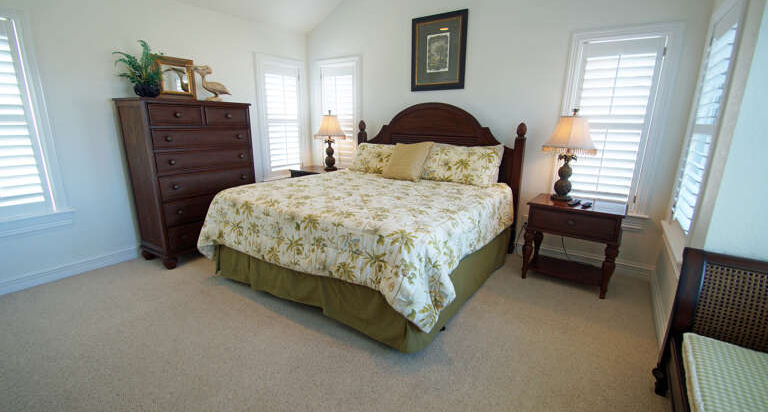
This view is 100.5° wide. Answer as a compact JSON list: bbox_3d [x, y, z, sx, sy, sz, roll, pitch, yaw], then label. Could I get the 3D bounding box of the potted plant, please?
[{"bbox_3d":[-2.087,-1.151,2.727,0.330,0.480,0.360,9,16,31],"label":"potted plant"}]

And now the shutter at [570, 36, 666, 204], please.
[{"bbox_3d":[1.947,-0.673,2.771,0.597,1.435,0.061,10,18,32],"label":"shutter"}]

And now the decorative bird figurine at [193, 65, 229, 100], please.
[{"bbox_3d":[-1.700,-1.201,3.193,0.119,0.367,0.380,10,18,32],"label":"decorative bird figurine"}]

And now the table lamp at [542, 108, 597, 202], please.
[{"bbox_3d":[1.581,-0.434,2.744,0.420,0.775,0.420,10,18,32],"label":"table lamp"}]

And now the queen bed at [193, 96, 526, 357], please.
[{"bbox_3d":[-0.059,-0.198,2.921,2.112,1.530,2.132,10,18,32],"label":"queen bed"}]

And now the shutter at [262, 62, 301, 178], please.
[{"bbox_3d":[-1.347,-1.147,4.337,0.061,1.439,0.587,10,18,32],"label":"shutter"}]

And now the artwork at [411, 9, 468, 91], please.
[{"bbox_3d":[0.590,-1.687,3.524,0.645,0.785,0.035,9,16,31],"label":"artwork"}]

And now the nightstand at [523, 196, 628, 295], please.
[{"bbox_3d":[1.650,0.328,2.818,0.685,0.705,0.480,9,16,31],"label":"nightstand"}]

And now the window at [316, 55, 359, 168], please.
[{"bbox_3d":[-0.630,-1.185,4.385,0.785,1.597,0.106,10,18,32],"label":"window"}]

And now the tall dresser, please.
[{"bbox_3d":[-1.854,-0.265,3.202,0.548,1.469,1.003,10,18,32],"label":"tall dresser"}]

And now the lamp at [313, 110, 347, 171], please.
[{"bbox_3d":[-0.723,-0.871,4.303,0.340,0.790,0.340,9,16,31],"label":"lamp"}]

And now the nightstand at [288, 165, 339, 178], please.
[{"bbox_3d":[-0.911,-0.129,4.390,0.685,0.705,0.480,9,16,31],"label":"nightstand"}]

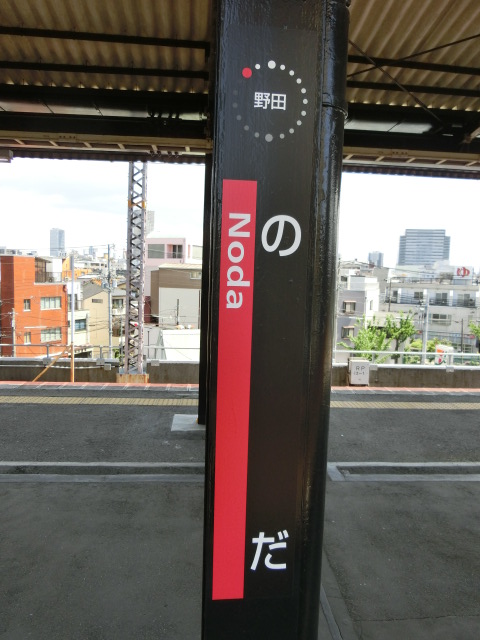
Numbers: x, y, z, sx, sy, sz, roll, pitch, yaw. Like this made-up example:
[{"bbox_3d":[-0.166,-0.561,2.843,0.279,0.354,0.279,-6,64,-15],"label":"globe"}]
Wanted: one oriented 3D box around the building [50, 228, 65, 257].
[{"bbox_3d":[-456.527,-148.821,1154.399,25.000,153.040,25.000,2,3,11],"label":"building"}]

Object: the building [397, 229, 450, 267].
[{"bbox_3d":[212.359,-60.682,542.596,54.000,90.300,27.000,2,3,7],"label":"building"}]

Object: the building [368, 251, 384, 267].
[{"bbox_3d":[251.853,-88.902,859.923,19.000,74.630,17.000,6,6,41],"label":"building"}]

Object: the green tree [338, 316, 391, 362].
[{"bbox_3d":[9.315,3.254,35.203,3.700,7.050,3.600,2,3,10],"label":"green tree"}]

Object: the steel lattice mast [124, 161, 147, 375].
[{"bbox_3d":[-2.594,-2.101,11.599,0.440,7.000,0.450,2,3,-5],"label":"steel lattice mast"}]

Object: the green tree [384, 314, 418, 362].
[{"bbox_3d":[13.341,3.019,39.210,2.700,7.320,2.600,3,3,15],"label":"green tree"}]

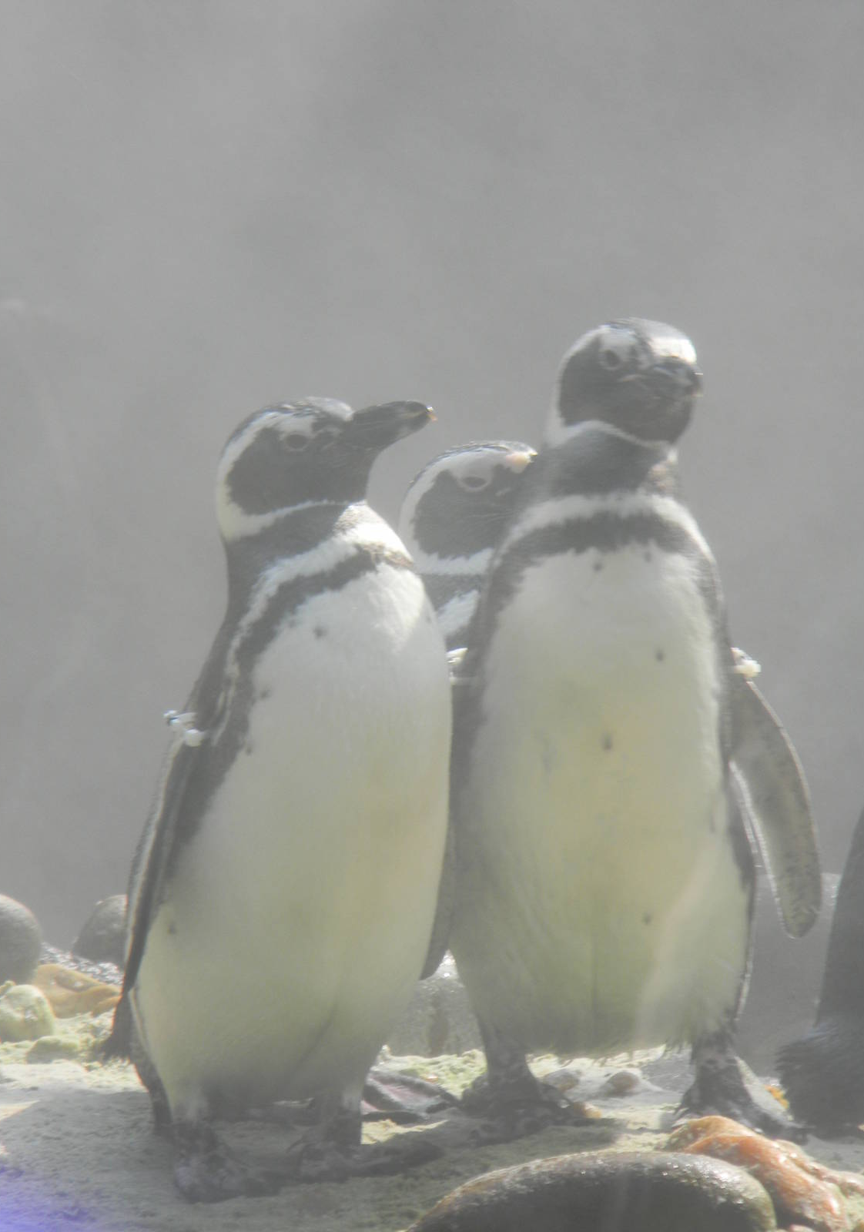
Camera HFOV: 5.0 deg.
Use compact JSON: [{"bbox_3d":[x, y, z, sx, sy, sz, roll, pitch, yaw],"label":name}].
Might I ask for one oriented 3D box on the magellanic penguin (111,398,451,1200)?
[{"bbox_3d":[-0.110,0.118,7.113,0.210,0.565,0.250,-8,13,-37],"label":"magellanic penguin"}]

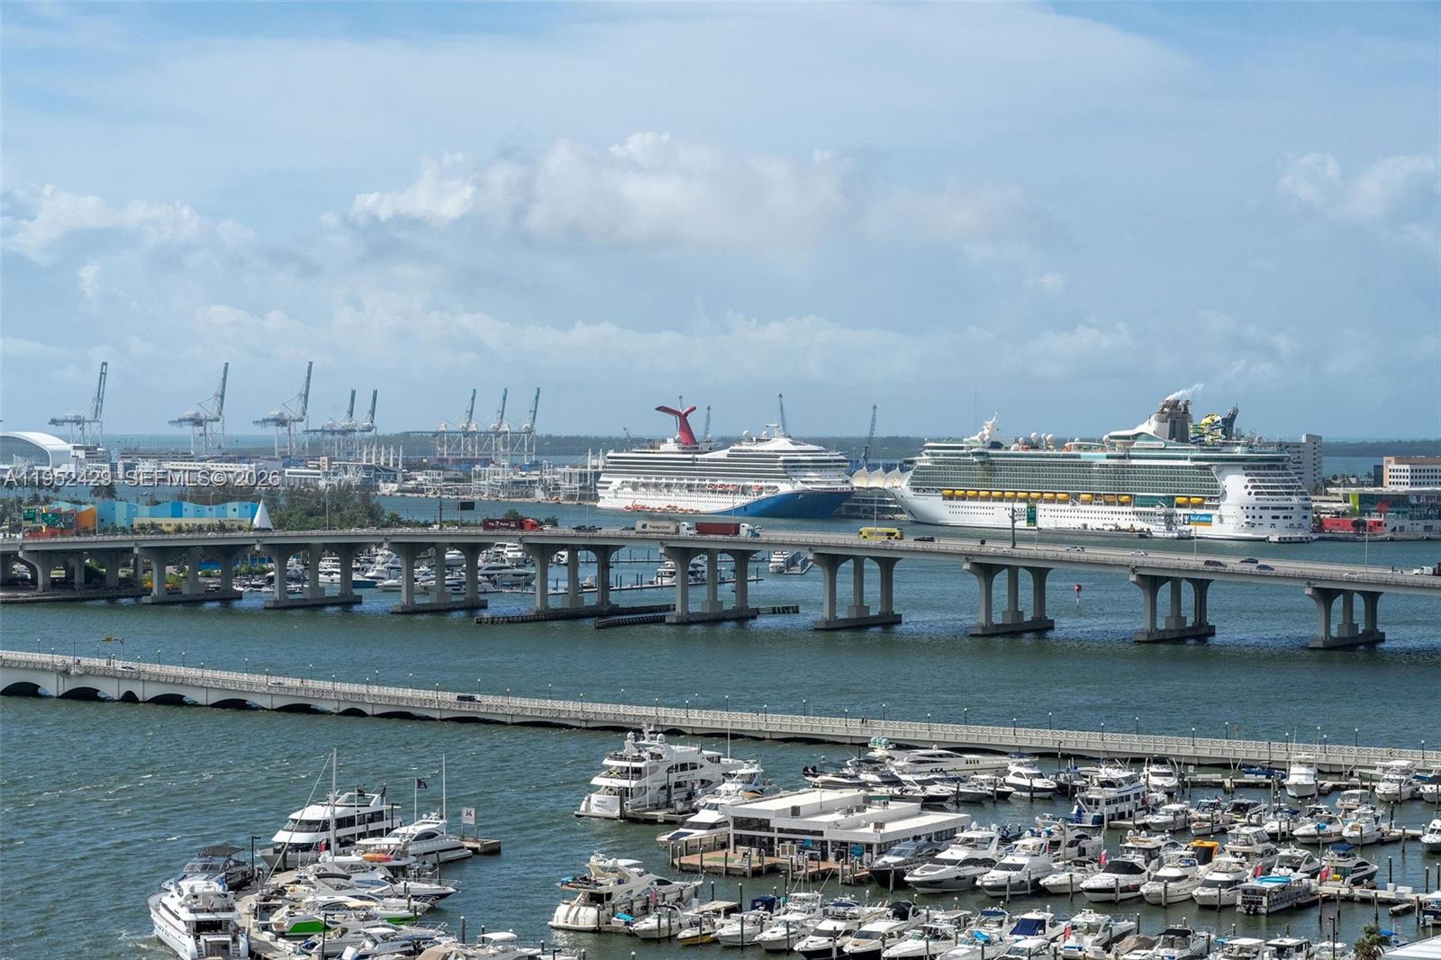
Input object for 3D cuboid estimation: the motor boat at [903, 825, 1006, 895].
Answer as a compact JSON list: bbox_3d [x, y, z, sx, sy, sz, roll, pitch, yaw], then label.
[{"bbox_3d":[26.331,43.225,388.354,4.800,6.400,17.200,1,1,33],"label":"motor boat"}]

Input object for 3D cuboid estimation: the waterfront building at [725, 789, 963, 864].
[{"bbox_3d":[15.302,40.509,399.656,19.800,5.900,23.200,1,1,31],"label":"waterfront building"}]

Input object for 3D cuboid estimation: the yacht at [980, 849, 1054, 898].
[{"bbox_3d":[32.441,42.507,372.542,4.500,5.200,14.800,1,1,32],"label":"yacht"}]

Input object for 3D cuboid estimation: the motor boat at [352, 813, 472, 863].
[{"bbox_3d":[-37.257,43.161,407.642,4.800,5.600,18.000,1,1,33],"label":"motor boat"}]

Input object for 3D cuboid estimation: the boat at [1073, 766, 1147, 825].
[{"bbox_3d":[54.470,43.980,475.220,5.090,7.330,18.330,1,1,30],"label":"boat"}]

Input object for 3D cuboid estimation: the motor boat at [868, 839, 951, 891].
[{"bbox_3d":[21.804,44.263,397.377,4.700,4.900,16.500,1,1,34],"label":"motor boat"}]

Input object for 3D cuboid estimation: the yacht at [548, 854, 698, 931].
[{"bbox_3d":[-8.842,43.324,364.897,6.000,7.700,24.000,1,1,34],"label":"yacht"}]

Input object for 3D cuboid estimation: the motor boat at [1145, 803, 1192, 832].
[{"bbox_3d":[58.492,44.191,449.551,3.300,3.500,10.000,1,1,34],"label":"motor boat"}]

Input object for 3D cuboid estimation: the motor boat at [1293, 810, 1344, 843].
[{"bbox_3d":[73.485,42.709,418.367,3.400,3.500,11.000,1,1,35],"label":"motor boat"}]

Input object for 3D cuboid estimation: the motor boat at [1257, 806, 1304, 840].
[{"bbox_3d":[75.340,46.010,457.940,3.060,3.560,9.680,1,1,29],"label":"motor boat"}]

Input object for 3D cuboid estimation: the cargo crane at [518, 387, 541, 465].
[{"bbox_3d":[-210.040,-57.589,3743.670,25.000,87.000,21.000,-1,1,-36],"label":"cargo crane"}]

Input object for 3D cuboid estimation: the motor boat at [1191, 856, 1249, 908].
[{"bbox_3d":[55.261,44.323,377.374,3.800,4.700,11.000,1,1,33],"label":"motor boat"}]

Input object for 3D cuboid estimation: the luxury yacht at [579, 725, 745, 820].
[{"bbox_3d":[-7.250,40.980,488.930,7.540,12.730,36.670,1,1,33],"label":"luxury yacht"}]

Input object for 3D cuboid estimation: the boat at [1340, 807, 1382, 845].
[{"bbox_3d":[78.884,42.497,417.003,3.300,4.000,9.700,1,1,31],"label":"boat"}]

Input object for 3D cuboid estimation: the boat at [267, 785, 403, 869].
[{"bbox_3d":[-45.769,40.407,395.590,5.900,8.200,23.400,1,1,31],"label":"boat"}]

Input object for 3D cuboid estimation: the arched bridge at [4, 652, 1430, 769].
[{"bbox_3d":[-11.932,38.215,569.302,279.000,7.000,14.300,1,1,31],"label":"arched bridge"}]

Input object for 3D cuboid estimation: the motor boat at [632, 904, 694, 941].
[{"bbox_3d":[-6.496,45.858,354.112,3.100,3.000,9.400,1,1,34],"label":"motor boat"}]

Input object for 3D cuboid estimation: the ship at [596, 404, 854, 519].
[{"bbox_3d":[6.029,-11.571,1995.761,37.000,63.000,276.070,0,1,-29],"label":"ship"}]

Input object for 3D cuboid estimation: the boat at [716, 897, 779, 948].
[{"bbox_3d":[2.000,47.210,364.240,3.260,3.870,10.390,1,1,29],"label":"boat"}]

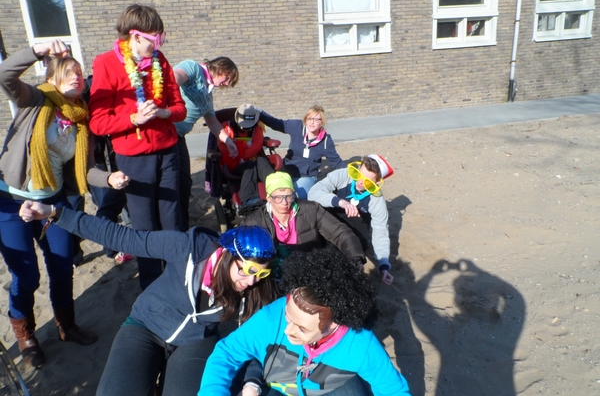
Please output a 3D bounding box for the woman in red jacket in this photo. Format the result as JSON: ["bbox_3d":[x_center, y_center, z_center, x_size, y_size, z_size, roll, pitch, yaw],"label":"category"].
[{"bbox_3d":[-0.832,-0.170,2.310,0.500,1.670,0.360,-18,22,-37],"label":"woman in red jacket"}]

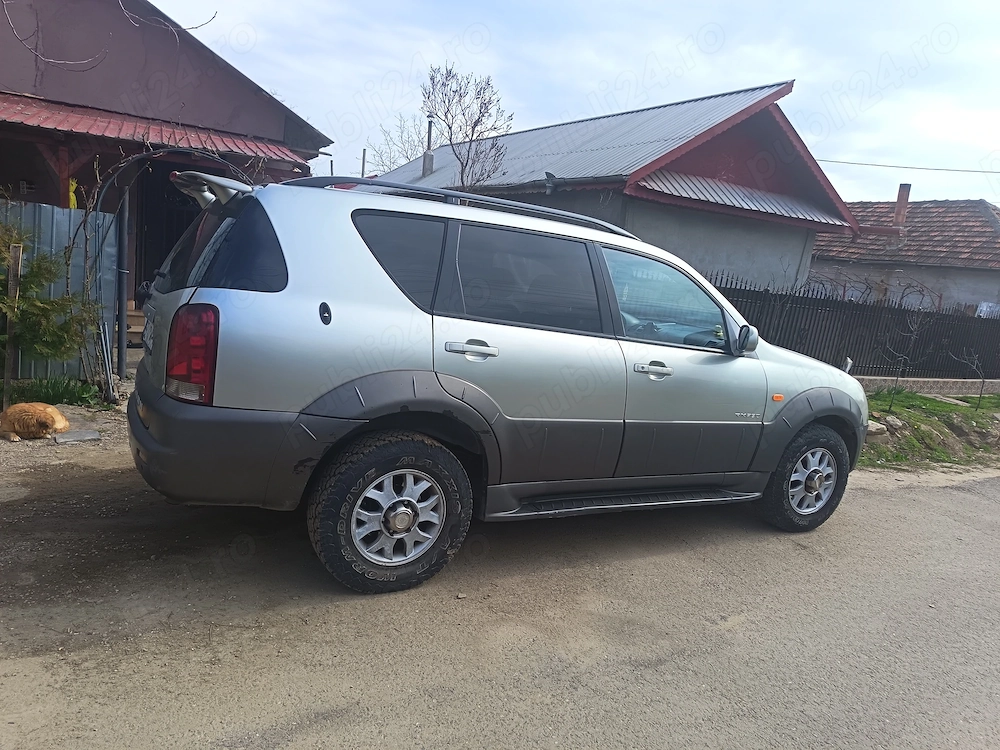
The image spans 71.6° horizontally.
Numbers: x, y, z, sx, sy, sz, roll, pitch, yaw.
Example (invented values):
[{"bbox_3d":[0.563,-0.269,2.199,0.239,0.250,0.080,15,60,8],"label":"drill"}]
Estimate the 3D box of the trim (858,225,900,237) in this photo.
[{"bbox_3d":[8.200,-3.120,15.000,0.980,0.160,0.120,10,9,24],"label":"trim"}]

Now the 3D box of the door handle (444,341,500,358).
[{"bbox_3d":[-0.119,-0.109,3.026,0.245,0.044,0.046,4,7,-30],"label":"door handle"}]

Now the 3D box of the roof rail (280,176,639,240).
[{"bbox_3d":[-0.066,-0.772,3.224,1.840,0.100,0.060,1,9,-30],"label":"roof rail"}]

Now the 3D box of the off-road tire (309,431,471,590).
[{"bbox_3d":[-0.486,0.608,3.127,0.730,0.730,0.235,1,9,-30],"label":"off-road tire"}]

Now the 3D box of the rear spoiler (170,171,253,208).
[{"bbox_3d":[-1.387,-0.853,3.213,0.265,0.150,1.220,1,8,-30],"label":"rear spoiler"}]

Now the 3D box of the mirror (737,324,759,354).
[{"bbox_3d":[1.359,-0.198,3.807,0.100,0.165,0.180,6,7,2],"label":"mirror"}]

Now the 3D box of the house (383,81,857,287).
[{"bbox_3d":[0.922,-3.892,18.156,6.583,5.285,13.450,0,10,-34],"label":"house"}]

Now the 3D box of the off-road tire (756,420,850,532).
[{"bbox_3d":[1.962,0.665,4.535,0.730,0.730,0.235,2,9,-27],"label":"off-road tire"}]

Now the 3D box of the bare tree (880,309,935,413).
[{"bbox_3d":[5.444,-0.188,9.284,0.620,1.385,0.560,6,8,0],"label":"bare tree"}]

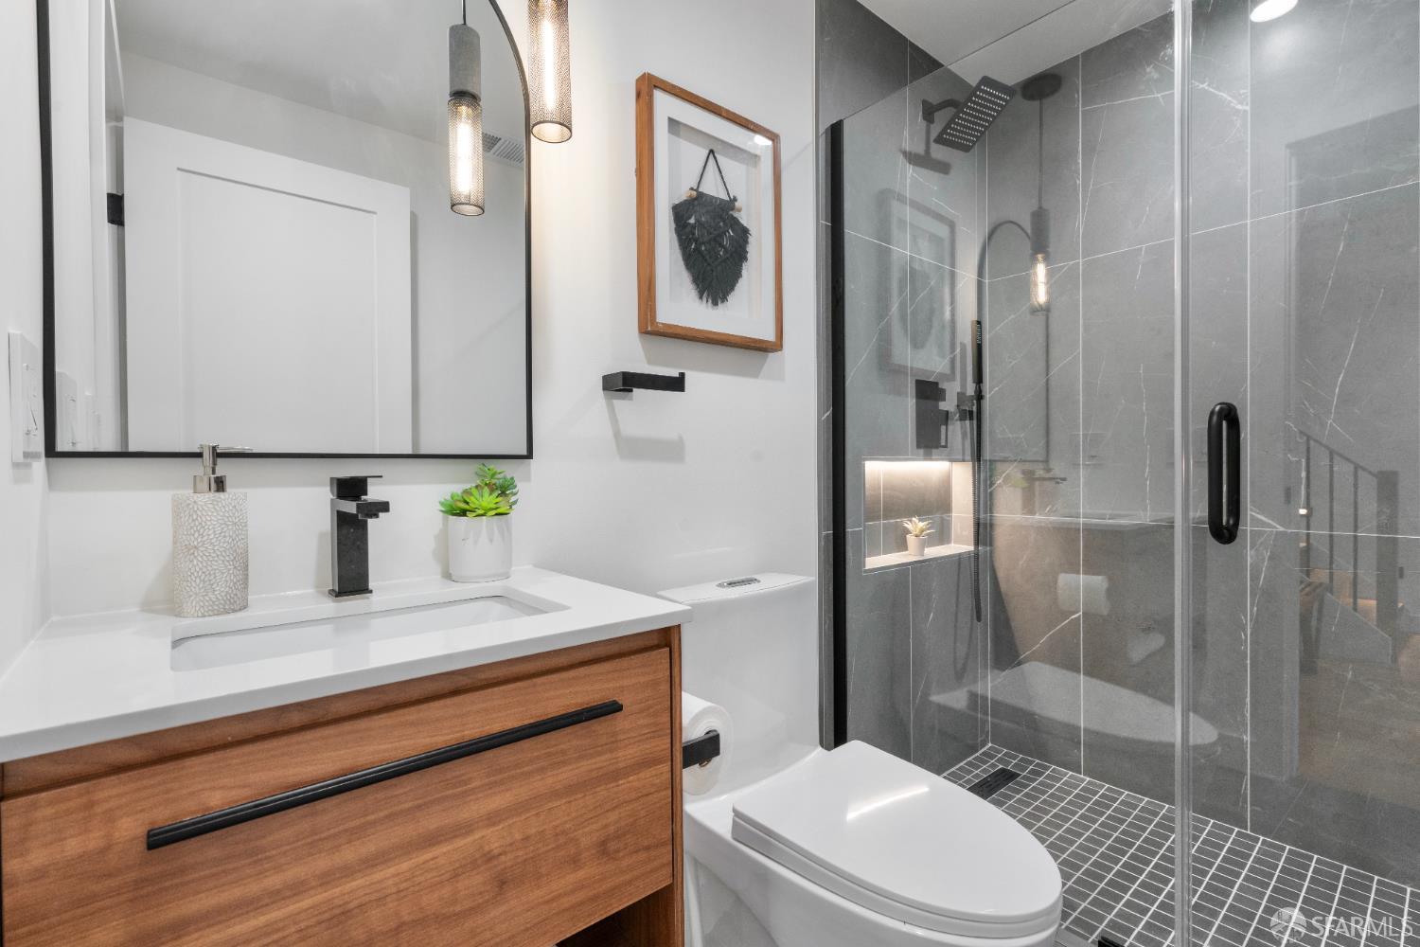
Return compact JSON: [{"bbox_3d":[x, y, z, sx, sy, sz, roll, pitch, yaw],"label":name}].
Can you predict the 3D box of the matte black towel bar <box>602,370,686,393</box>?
[{"bbox_3d":[-0.129,-0.180,1.249,0.145,0.038,0.073,-1,1,-40],"label":"matte black towel bar"}]

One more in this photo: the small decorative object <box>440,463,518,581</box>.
[{"bbox_3d":[-0.371,0.076,1.021,0.111,0.185,0.106,-1,1,-40],"label":"small decorative object"}]

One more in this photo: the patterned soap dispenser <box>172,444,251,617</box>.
[{"bbox_3d":[-0.622,0.068,0.793,0.081,0.209,0.074,-1,1,-40],"label":"patterned soap dispenser"}]

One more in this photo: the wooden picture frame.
[{"bbox_3d":[0.013,-0.543,1.389,0.380,0.512,0.037,-1,1,-40],"label":"wooden picture frame"}]

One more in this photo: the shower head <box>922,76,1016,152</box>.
[{"bbox_3d":[0.777,-1.069,1.901,0.205,0.168,0.221,-1,1,-40],"label":"shower head"}]

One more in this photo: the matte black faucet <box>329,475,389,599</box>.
[{"bbox_3d":[-0.482,0.087,0.866,0.049,0.168,0.148,-1,1,-40],"label":"matte black faucet"}]

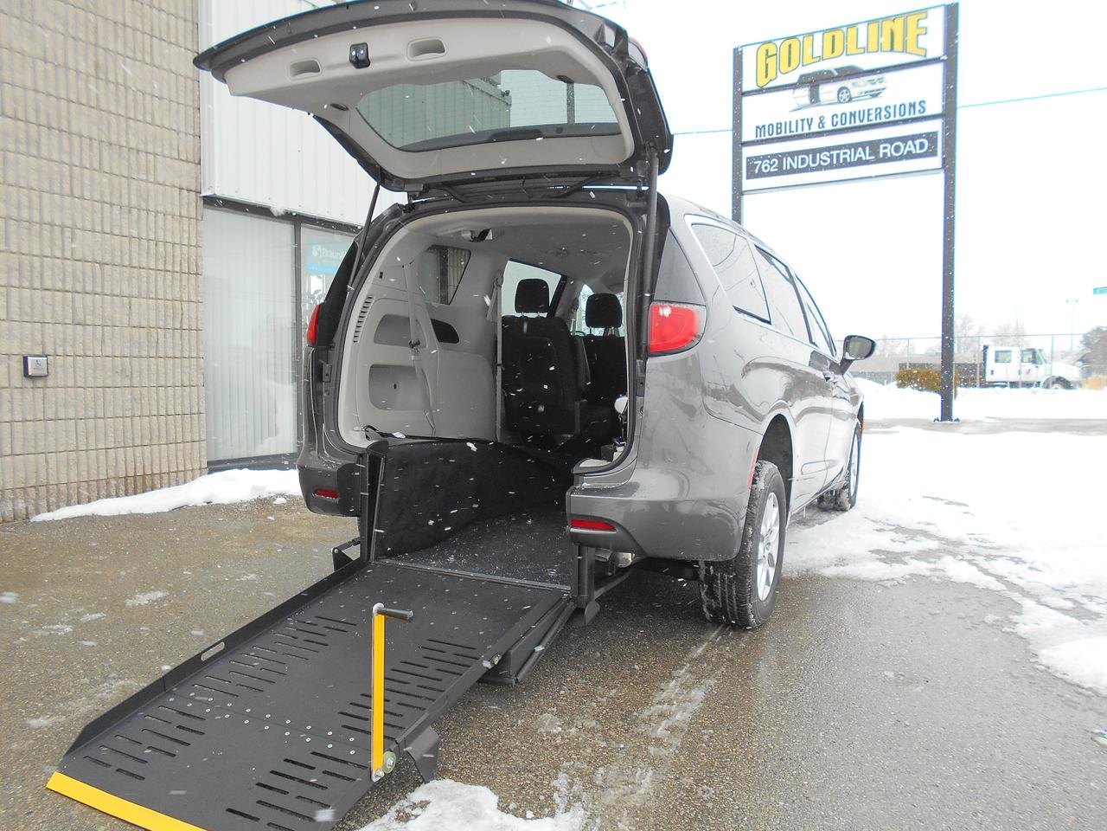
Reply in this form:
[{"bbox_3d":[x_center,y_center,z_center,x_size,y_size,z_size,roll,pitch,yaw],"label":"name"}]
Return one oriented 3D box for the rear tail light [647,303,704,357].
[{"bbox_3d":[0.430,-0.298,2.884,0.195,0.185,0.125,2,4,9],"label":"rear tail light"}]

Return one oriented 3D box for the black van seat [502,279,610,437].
[{"bbox_3d":[0.007,-0.293,4.882,0.510,0.950,0.660,4,5,27],"label":"black van seat"}]

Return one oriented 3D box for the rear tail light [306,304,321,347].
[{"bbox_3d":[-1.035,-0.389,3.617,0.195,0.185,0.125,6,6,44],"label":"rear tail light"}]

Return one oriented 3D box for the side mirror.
[{"bbox_3d":[2.082,-0.421,5.672,0.225,0.245,0.130,4,5,27],"label":"side mirror"}]

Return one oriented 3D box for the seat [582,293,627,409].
[{"bbox_3d":[0.476,-0.321,5.771,0.530,1.000,0.700,4,5,27],"label":"seat"}]

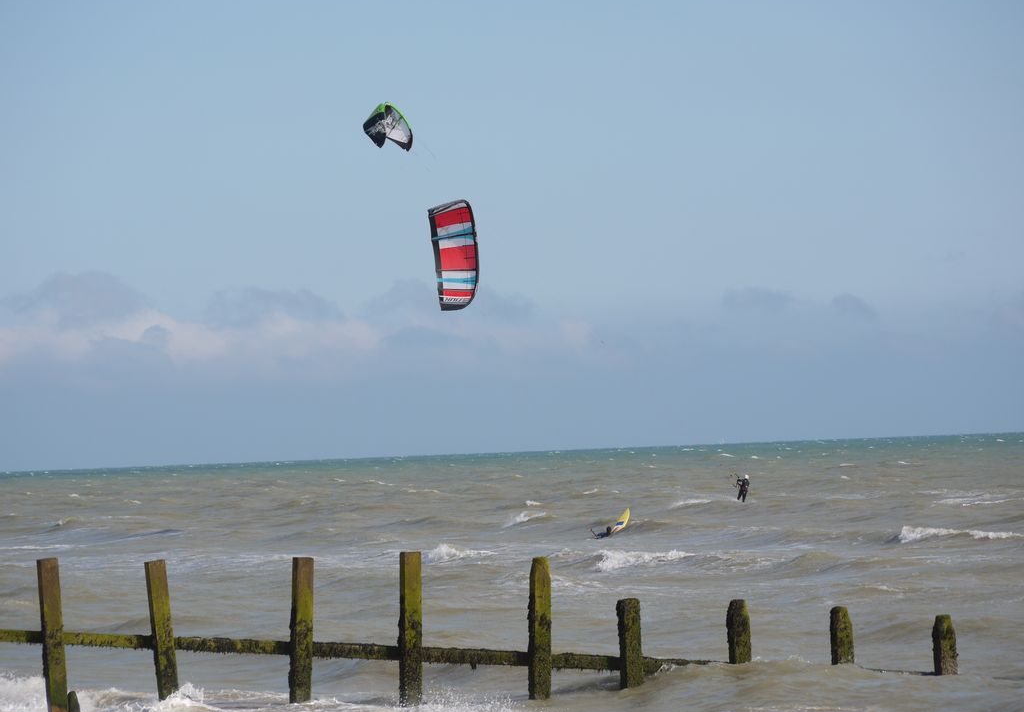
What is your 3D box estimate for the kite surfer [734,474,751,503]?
[{"bbox_3d":[13.834,7.951,298.000,0.800,1.670,0.600,-3,-1,34],"label":"kite surfer"}]

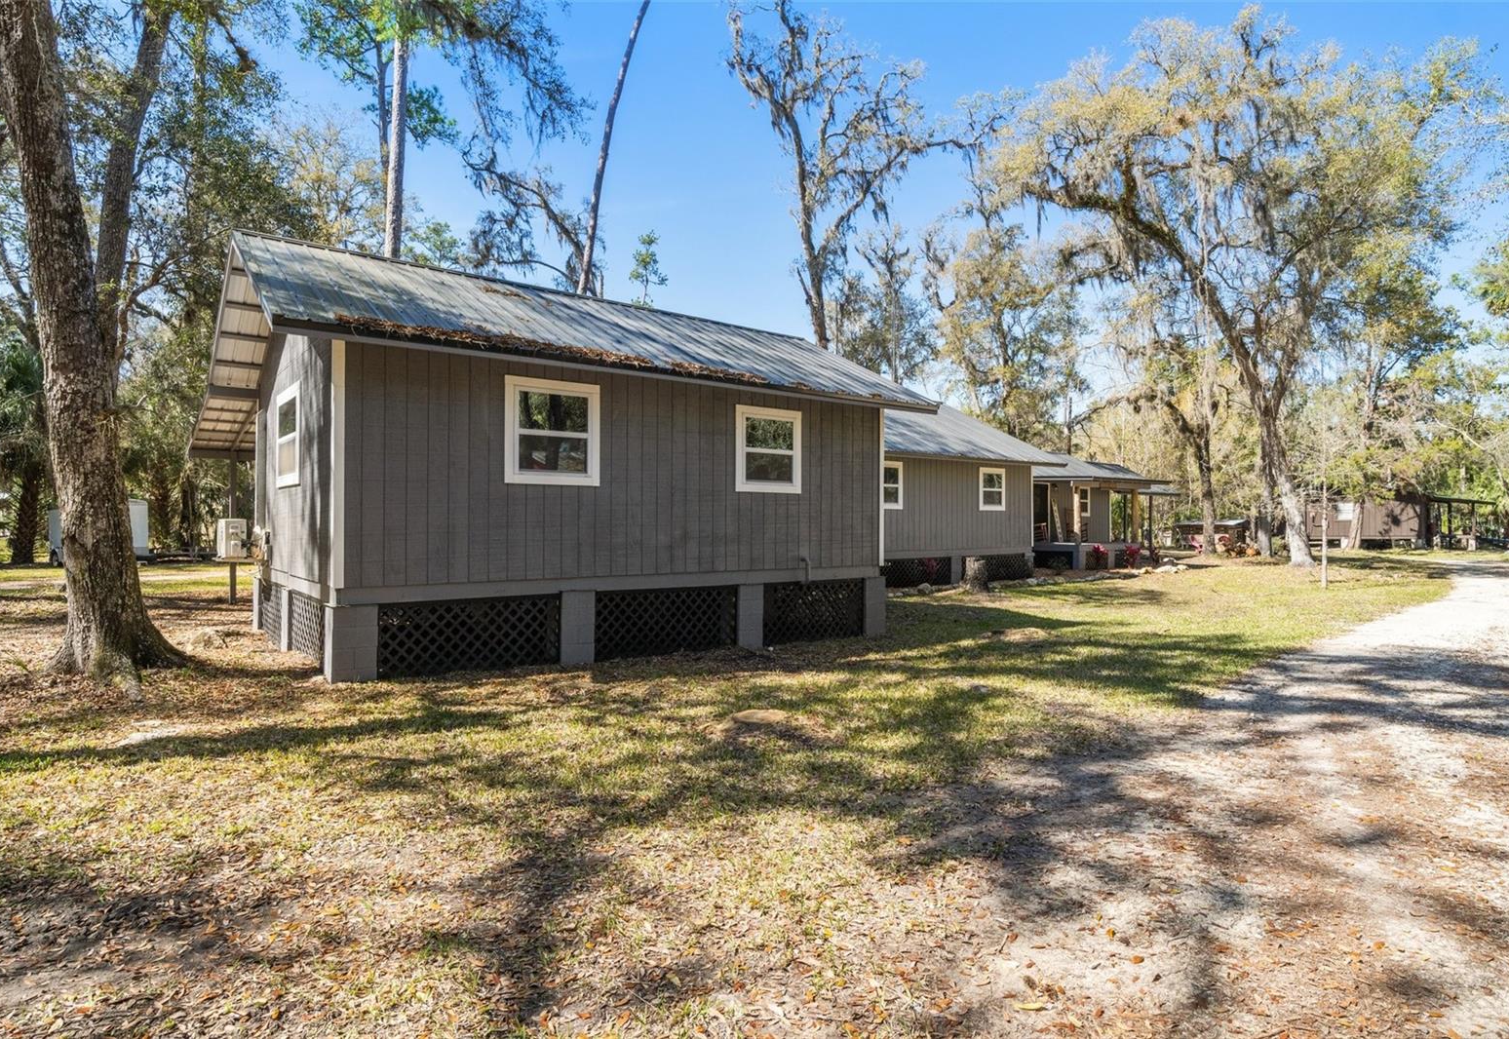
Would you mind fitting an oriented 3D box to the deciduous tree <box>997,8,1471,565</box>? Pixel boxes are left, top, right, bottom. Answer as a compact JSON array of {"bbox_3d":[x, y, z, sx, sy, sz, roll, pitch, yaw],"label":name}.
[{"bbox_3d":[18.000,-8.000,29.300,14.800,19.500,13.800,0,0,31],"label":"deciduous tree"}]

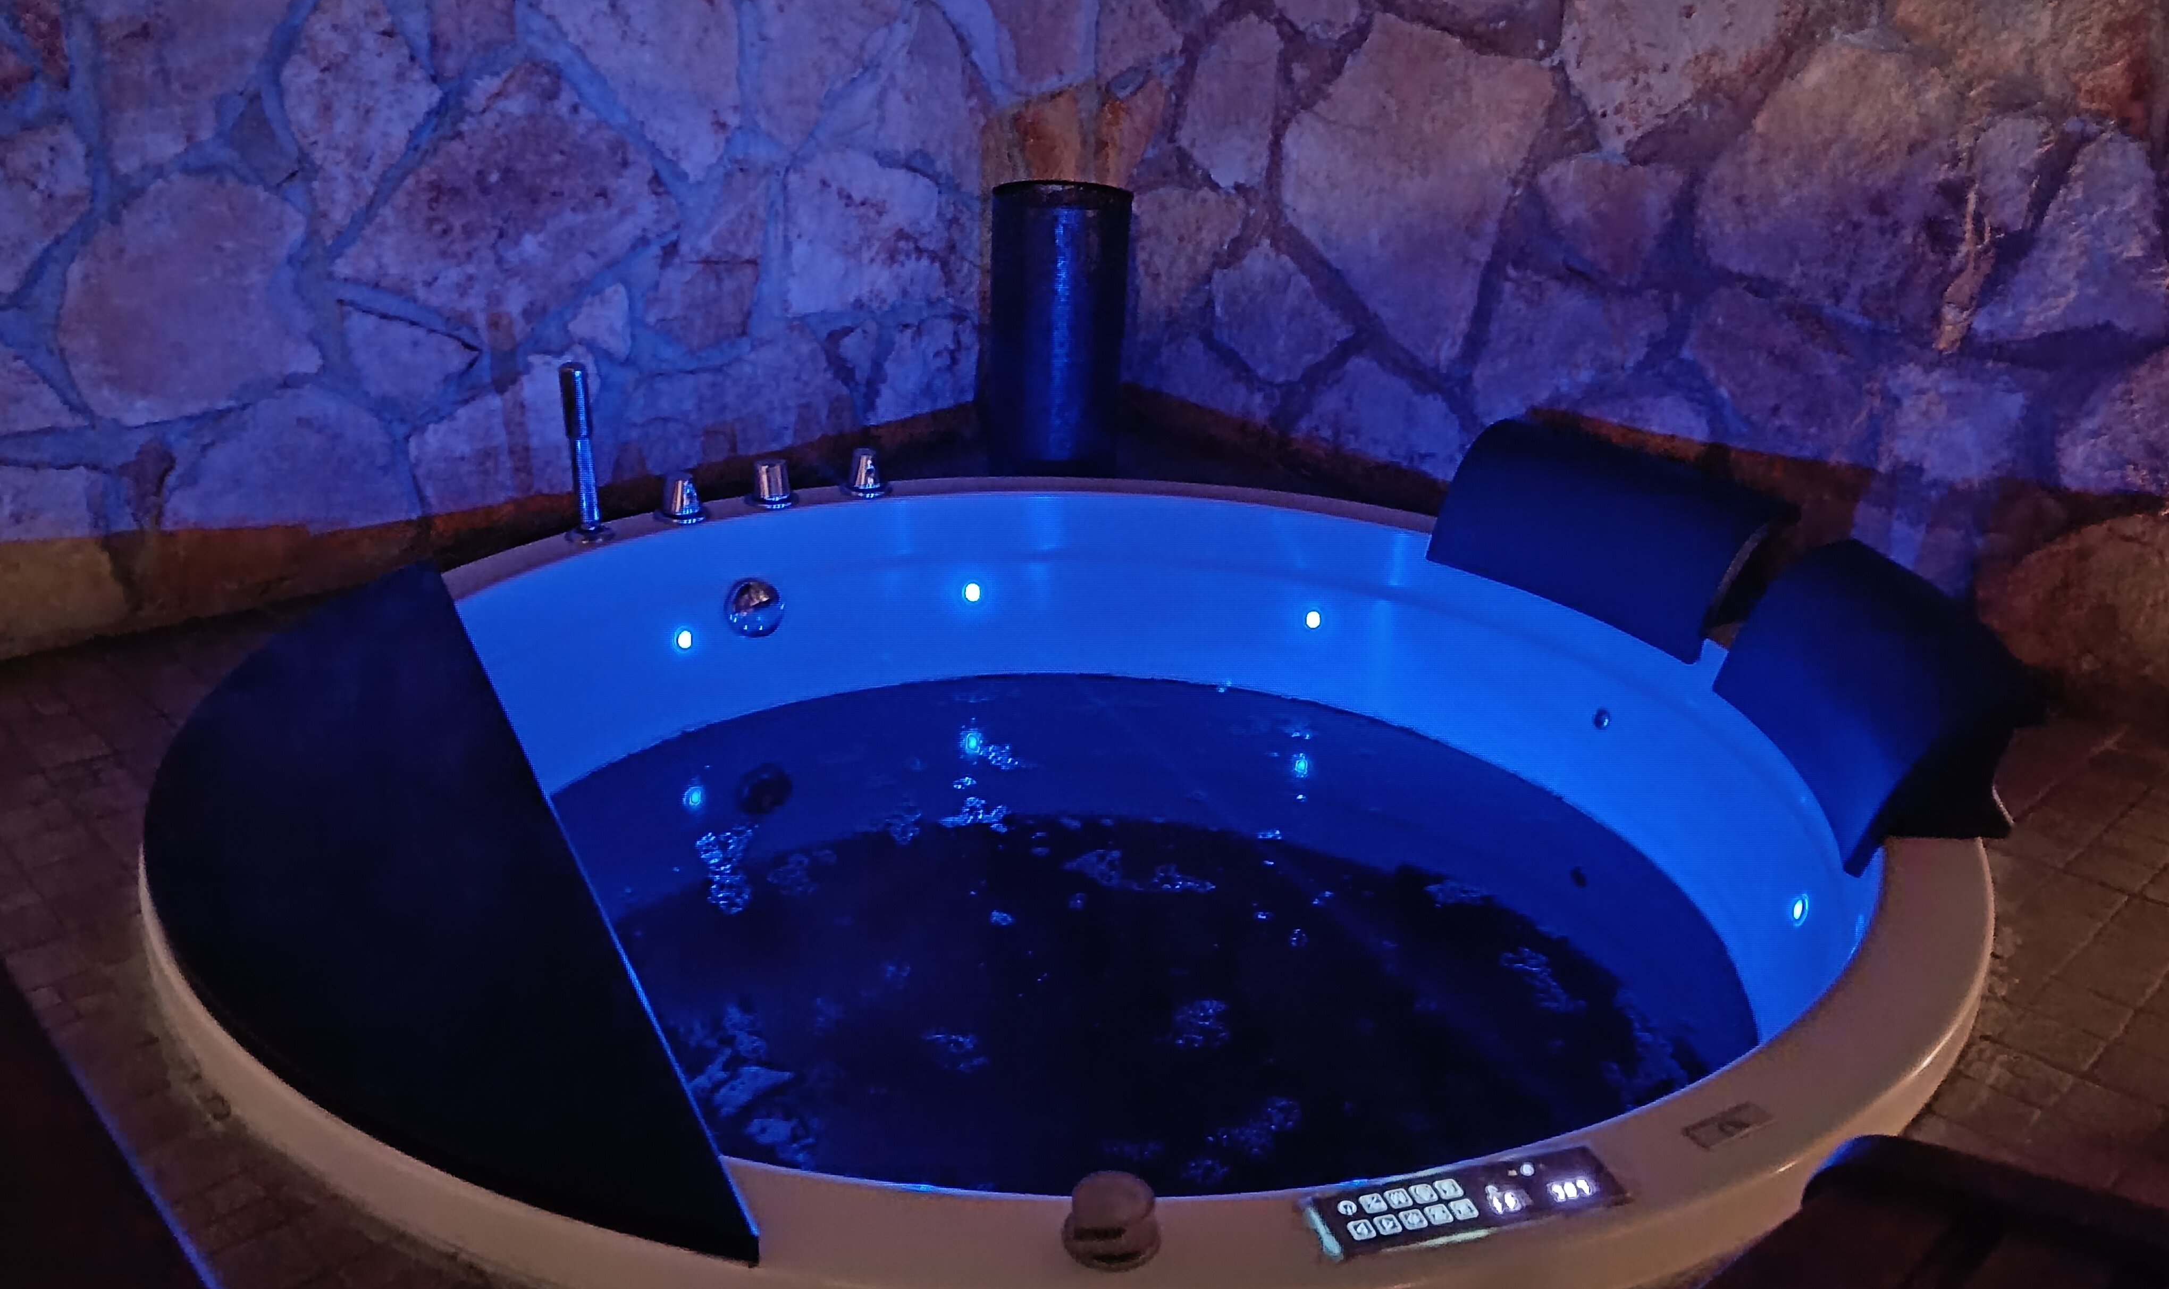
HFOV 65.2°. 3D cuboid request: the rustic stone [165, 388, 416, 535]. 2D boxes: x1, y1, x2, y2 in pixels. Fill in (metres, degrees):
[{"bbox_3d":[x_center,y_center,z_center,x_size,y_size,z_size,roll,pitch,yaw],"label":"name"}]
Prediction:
[{"bbox_3d":[-1.056,-0.250,2.235,0.100,0.193,0.317,20,28,39],"label":"rustic stone"}]

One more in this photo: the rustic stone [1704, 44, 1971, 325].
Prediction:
[{"bbox_3d":[0.943,-0.579,2.122,0.110,0.325,0.326,-18,29,-40],"label":"rustic stone"}]

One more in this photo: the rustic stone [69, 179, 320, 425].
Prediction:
[{"bbox_3d":[-1.113,-0.429,2.093,0.100,0.297,0.293,20,28,39],"label":"rustic stone"}]

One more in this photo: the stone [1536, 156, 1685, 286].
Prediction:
[{"bbox_3d":[0.712,-0.574,2.287,0.080,0.158,0.200,-19,29,-41],"label":"stone"}]

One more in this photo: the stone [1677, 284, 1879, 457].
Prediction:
[{"bbox_3d":[0.923,-0.355,2.210,0.090,0.194,0.272,-18,29,-40],"label":"stone"}]

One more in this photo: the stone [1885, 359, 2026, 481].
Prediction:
[{"bbox_3d":[1.069,-0.287,2.069,0.090,0.148,0.179,-18,29,-40],"label":"stone"}]

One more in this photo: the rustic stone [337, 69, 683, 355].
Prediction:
[{"bbox_3d":[-0.766,-0.574,2.217,0.475,0.357,0.100,-19,29,-41],"label":"rustic stone"}]

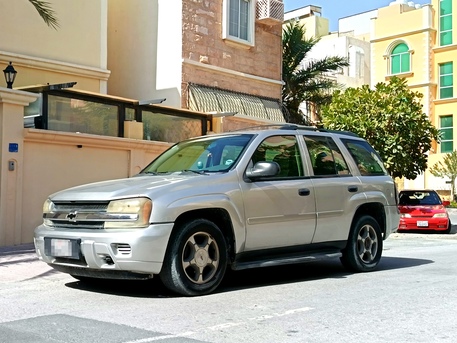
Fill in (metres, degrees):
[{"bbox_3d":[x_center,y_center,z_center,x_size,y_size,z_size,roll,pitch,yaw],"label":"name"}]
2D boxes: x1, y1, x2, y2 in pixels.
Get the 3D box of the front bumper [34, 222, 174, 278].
[{"bbox_3d":[-1.336,0.732,6.054,1.860,0.500,0.570,-3,-4,44],"label":"front bumper"}]

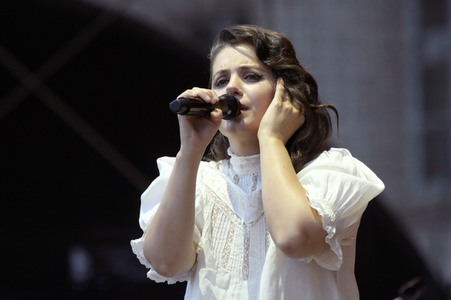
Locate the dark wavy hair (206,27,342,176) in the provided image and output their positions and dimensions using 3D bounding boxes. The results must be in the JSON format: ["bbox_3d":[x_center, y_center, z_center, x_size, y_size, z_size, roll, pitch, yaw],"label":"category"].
[{"bbox_3d":[0.086,-0.100,9.250,0.235,0.270,0.225,-5,-11,28],"label":"dark wavy hair"}]

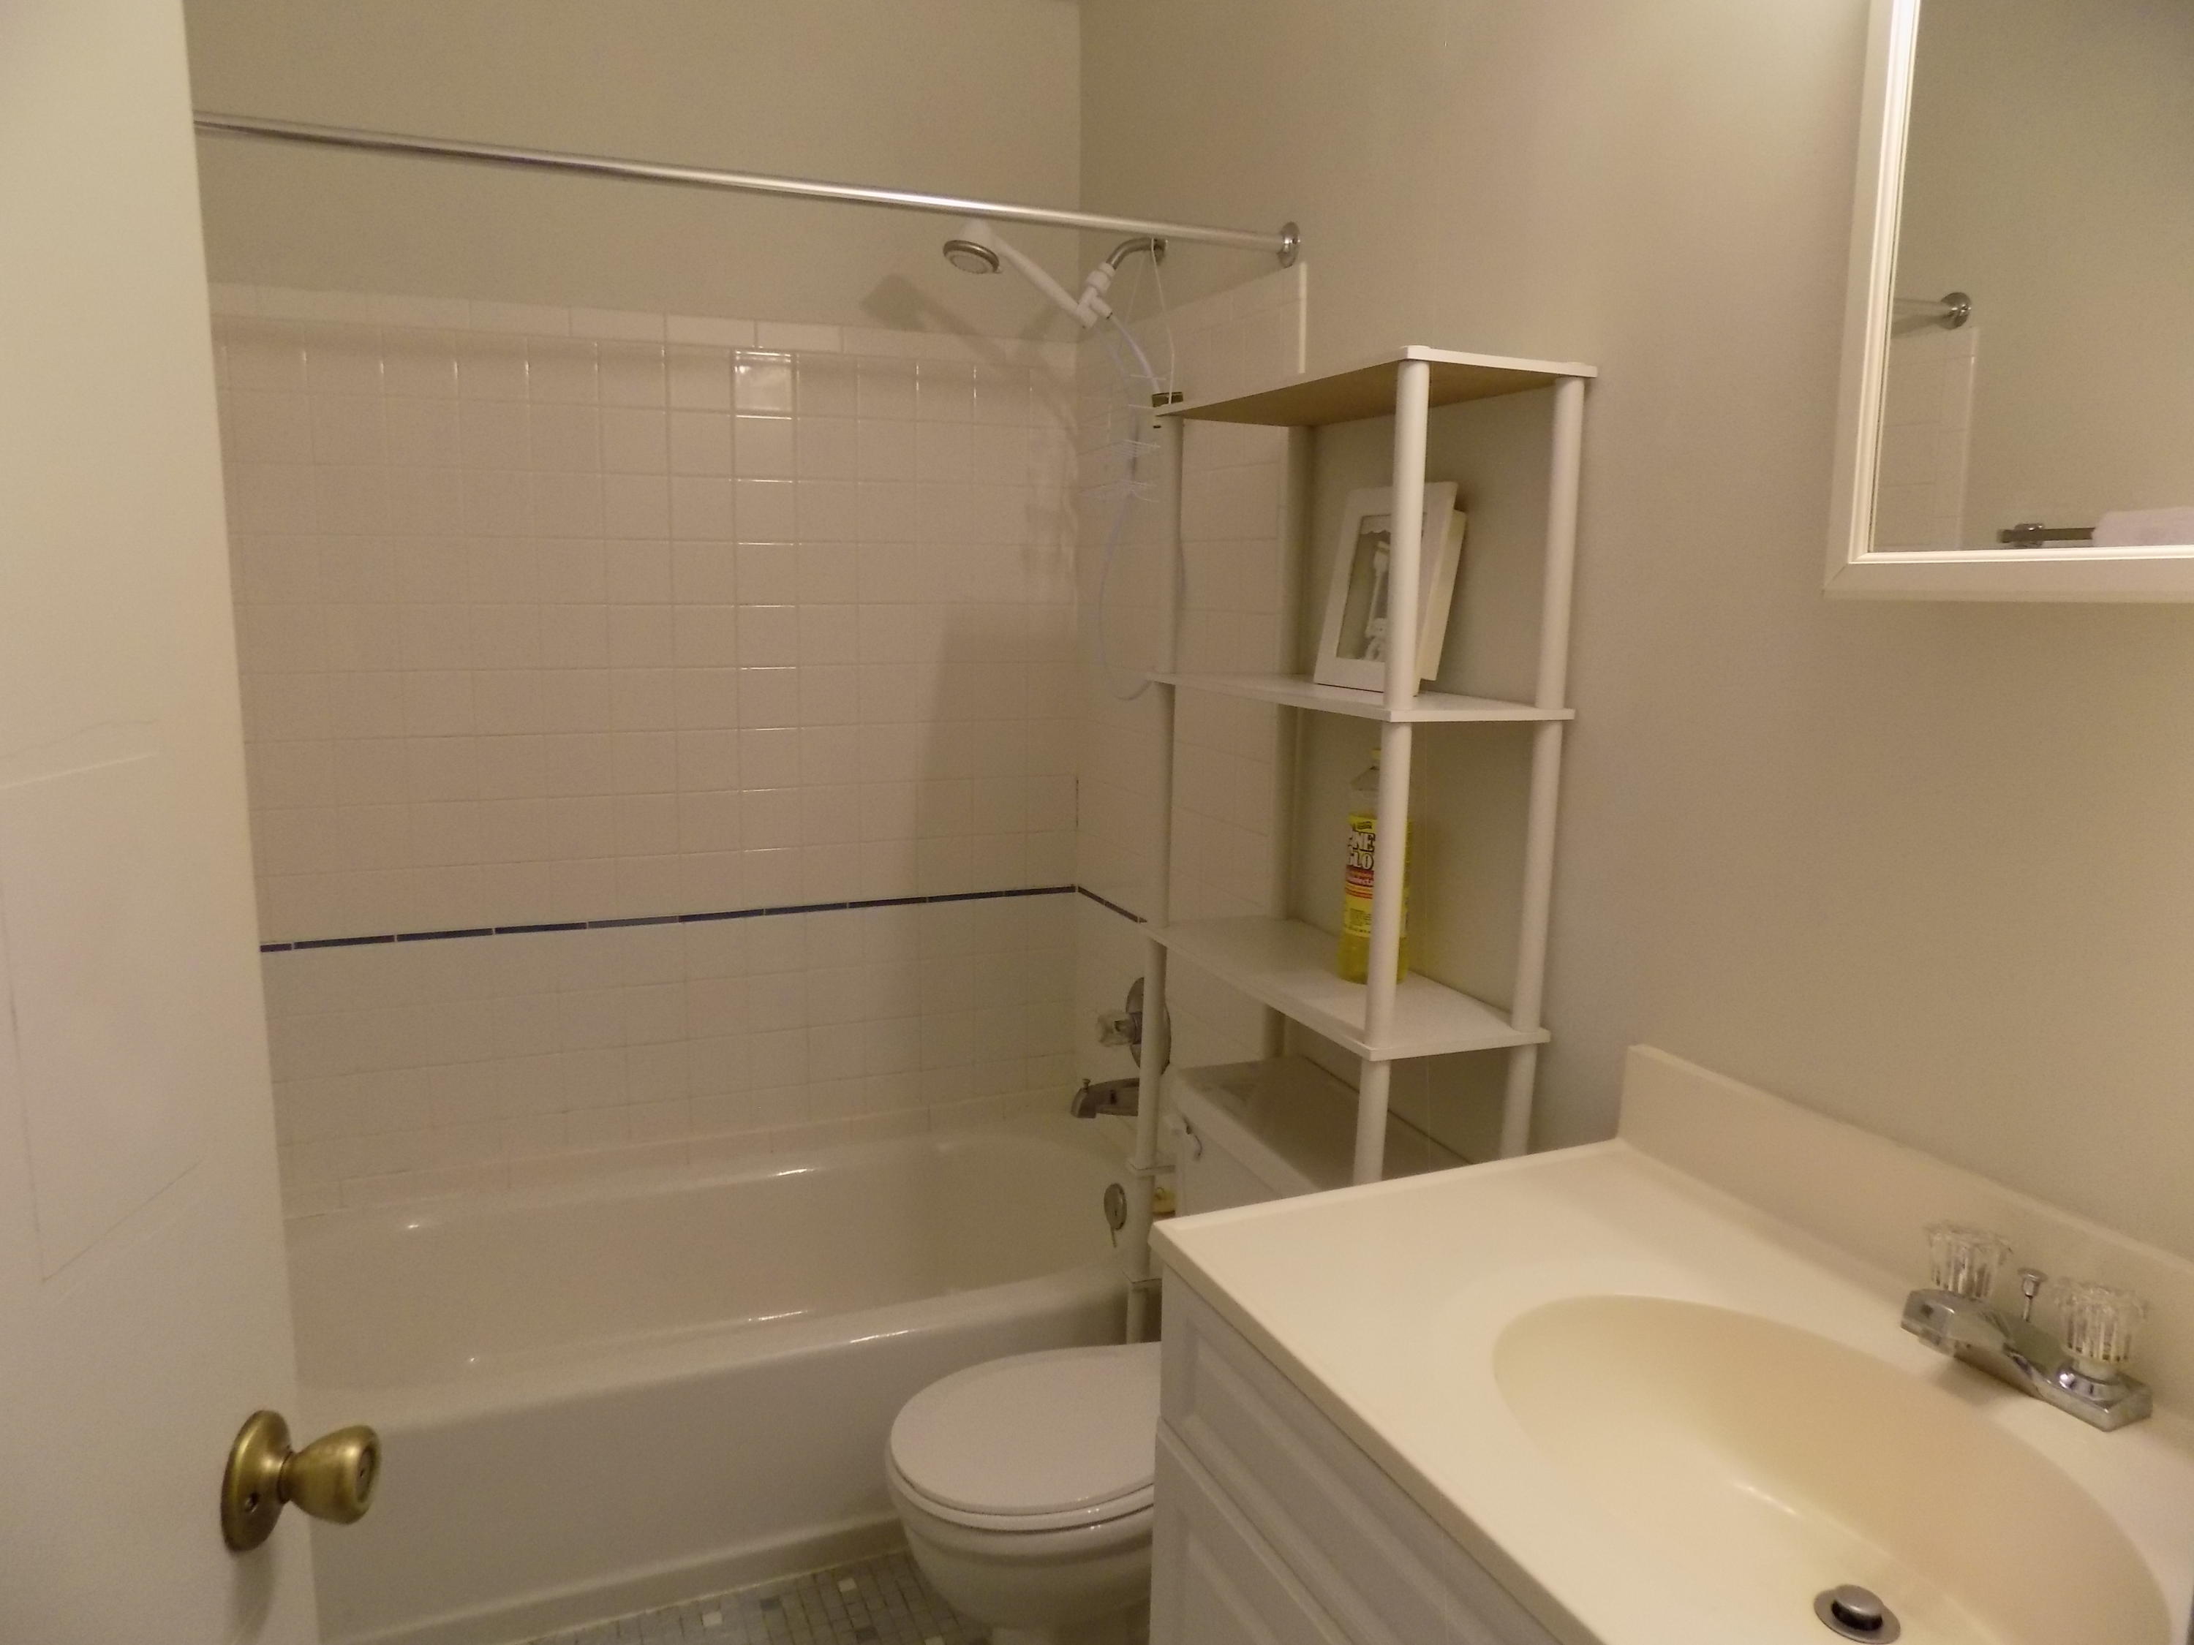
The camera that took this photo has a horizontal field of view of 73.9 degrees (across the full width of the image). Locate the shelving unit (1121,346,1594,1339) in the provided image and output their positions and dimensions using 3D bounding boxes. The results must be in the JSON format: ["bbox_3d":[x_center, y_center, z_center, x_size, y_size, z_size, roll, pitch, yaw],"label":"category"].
[{"bbox_3d":[0.278,0.289,1.842,0.232,1.619,0.597,-3,10,-23],"label":"shelving unit"}]

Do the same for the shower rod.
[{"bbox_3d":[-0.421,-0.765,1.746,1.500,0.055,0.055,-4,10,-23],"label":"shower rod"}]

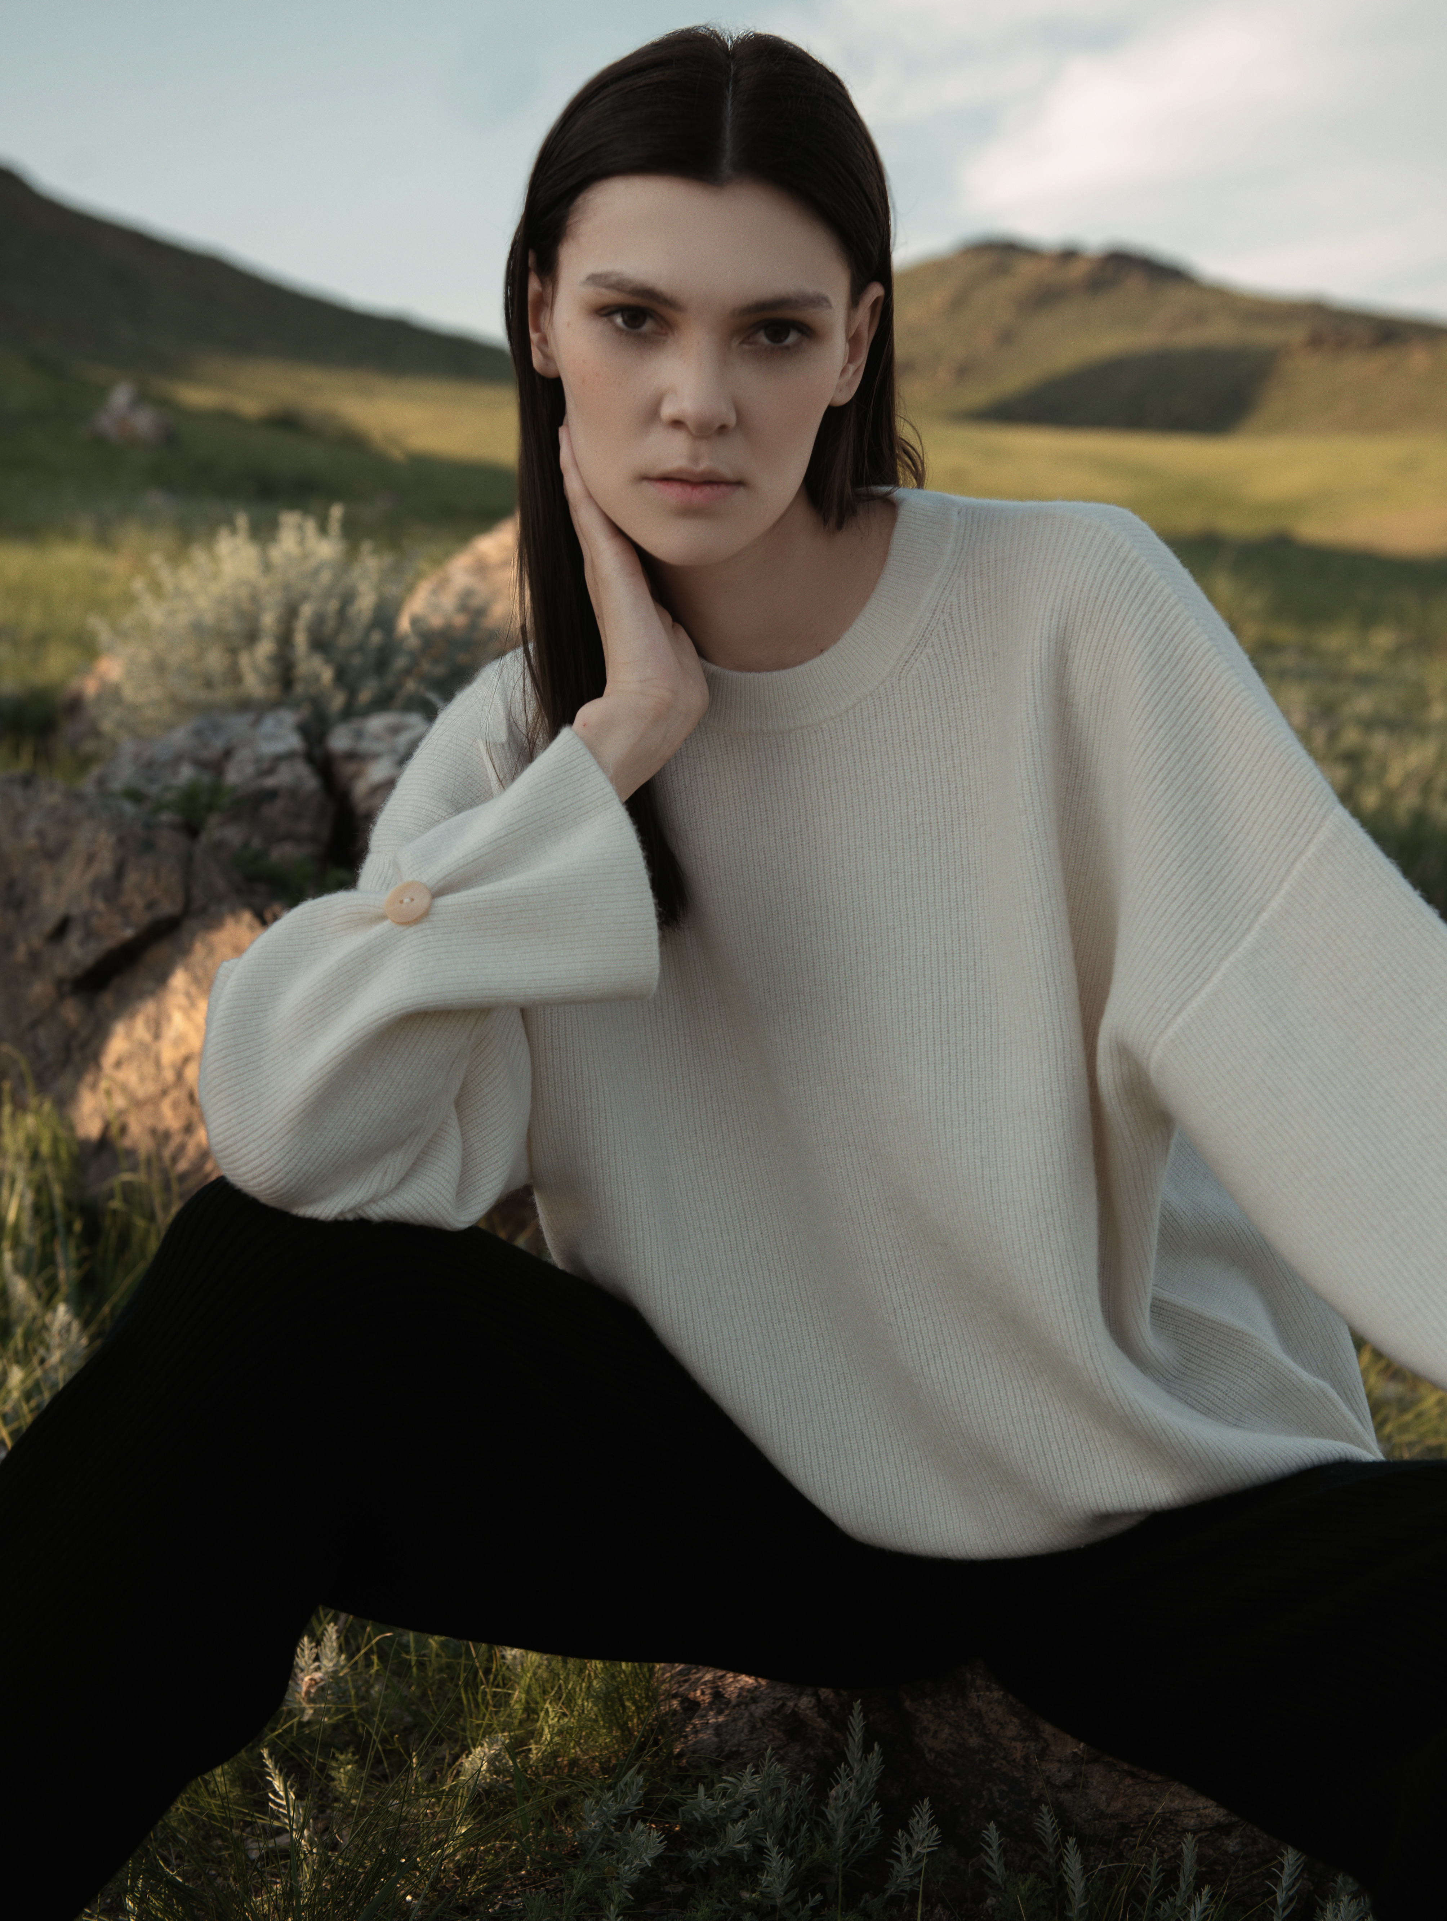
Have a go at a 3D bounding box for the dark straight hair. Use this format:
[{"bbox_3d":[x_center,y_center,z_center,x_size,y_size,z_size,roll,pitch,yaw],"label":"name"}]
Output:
[{"bbox_3d":[-0.004,-0.230,1.385,0.205,0.425,0.215,3,8,6],"label":"dark straight hair"}]

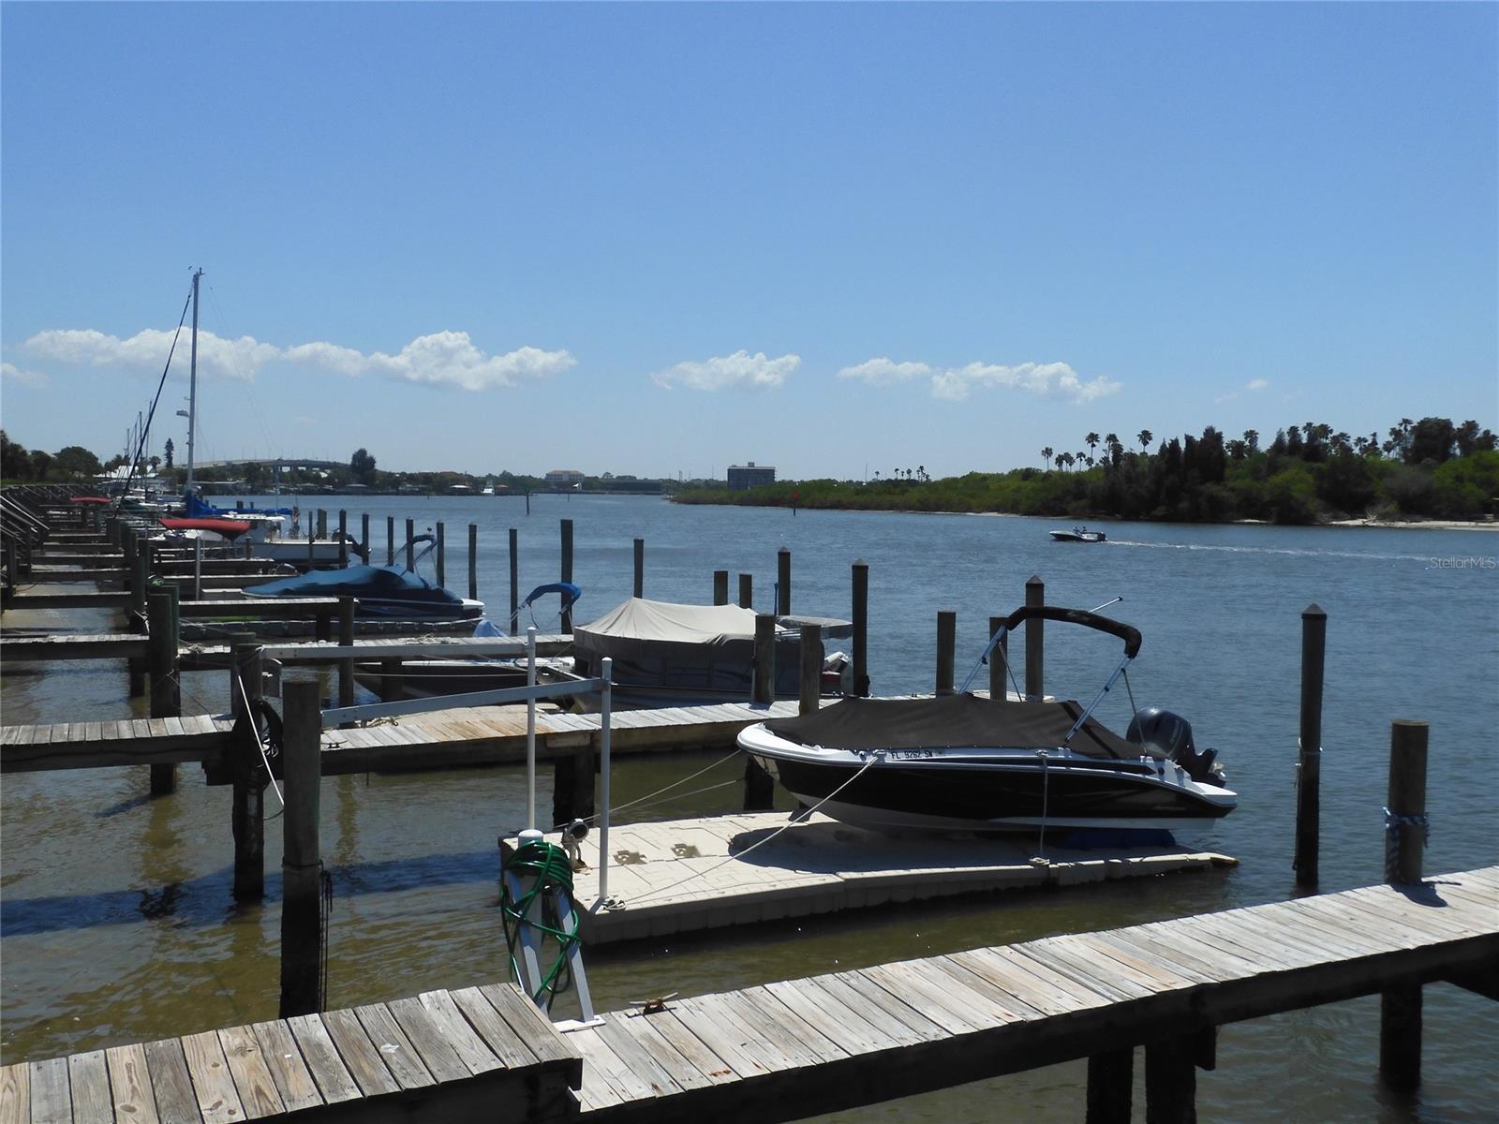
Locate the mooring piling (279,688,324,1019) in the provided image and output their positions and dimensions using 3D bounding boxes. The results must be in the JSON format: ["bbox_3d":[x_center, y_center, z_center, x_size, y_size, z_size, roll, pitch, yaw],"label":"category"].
[{"bbox_3d":[-3.347,2.208,9.780,0.289,2.627,0.289,-1,3,-23],"label":"mooring piling"}]

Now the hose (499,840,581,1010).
[{"bbox_3d":[-1.088,1.887,6.764,0.360,0.830,0.340,-1,3,-25],"label":"hose"}]

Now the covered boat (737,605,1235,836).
[{"bbox_3d":[2.865,1.726,14.707,6.463,2.436,2.436,4,2,-21],"label":"covered boat"}]

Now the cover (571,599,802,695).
[{"bbox_3d":[-0.792,1.291,22.553,3.755,1.472,2.436,4,1,-23],"label":"cover"}]

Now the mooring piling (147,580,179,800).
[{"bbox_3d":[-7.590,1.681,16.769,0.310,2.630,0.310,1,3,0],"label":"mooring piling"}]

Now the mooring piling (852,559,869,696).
[{"bbox_3d":[1.759,1.444,20.513,0.254,2.966,0.254,0,3,0],"label":"mooring piling"}]

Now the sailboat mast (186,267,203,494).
[{"bbox_3d":[-27.670,-8.315,64.712,0.250,12.270,0.200,1,3,-25],"label":"sailboat mast"}]

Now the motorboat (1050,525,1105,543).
[{"bbox_3d":[27.946,-2.341,110.517,2.100,1.650,5.600,-1,4,-33],"label":"motorboat"}]

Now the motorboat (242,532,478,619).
[{"bbox_3d":[-10.681,0.457,36.008,6.200,2.350,2.350,4,2,-25],"label":"motorboat"}]

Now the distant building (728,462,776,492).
[{"bbox_3d":[1.979,-70.320,1105.803,40.000,26.000,17.000,0,3,0],"label":"distant building"}]

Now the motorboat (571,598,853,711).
[{"bbox_3d":[-0.704,1.579,20.836,4.550,1.900,2.300,4,2,-17],"label":"motorboat"}]

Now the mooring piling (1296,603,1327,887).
[{"bbox_3d":[5.831,1.888,13.465,0.250,2.910,0.250,1,3,0],"label":"mooring piling"}]

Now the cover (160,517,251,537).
[{"bbox_3d":[-19.227,-1.203,46.016,3.100,0.750,1.300,-1,3,-25],"label":"cover"}]

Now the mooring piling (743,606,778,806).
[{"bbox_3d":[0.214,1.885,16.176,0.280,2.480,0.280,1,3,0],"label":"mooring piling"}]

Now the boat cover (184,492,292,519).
[{"bbox_3d":[-27.561,-3.017,70.004,5.410,1.421,0.406,-1,3,-23],"label":"boat cover"}]

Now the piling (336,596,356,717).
[{"bbox_3d":[-6.441,1.670,20.785,0.240,2.240,0.240,1,3,0],"label":"piling"}]

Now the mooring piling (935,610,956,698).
[{"bbox_3d":[2.607,1.882,17.284,0.239,2.448,0.239,-1,3,-23],"label":"mooring piling"}]

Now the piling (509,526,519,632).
[{"bbox_3d":[-6.438,0.603,35.613,0.213,2.973,0.213,-1,3,-23],"label":"piling"}]

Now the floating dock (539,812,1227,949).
[{"bbox_3d":[1.339,3.153,14.091,7.105,0.386,2.791,0,3,-21],"label":"floating dock"}]

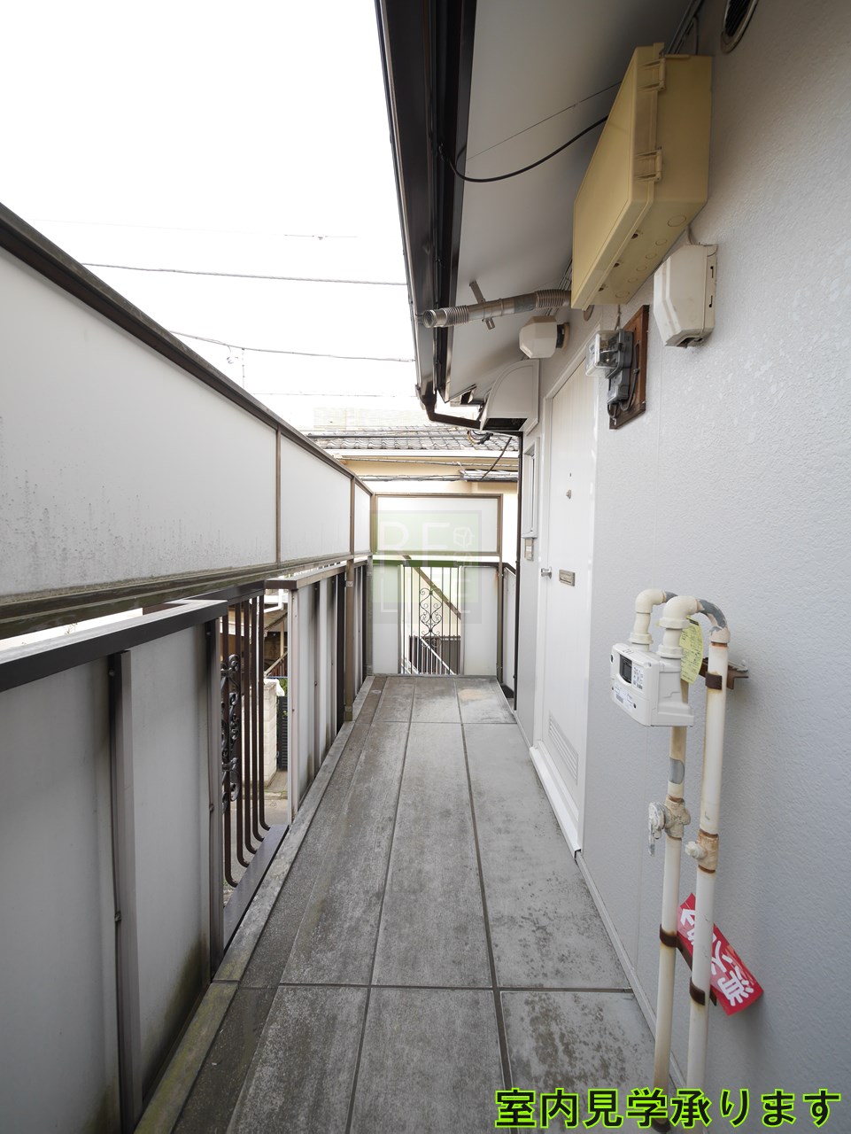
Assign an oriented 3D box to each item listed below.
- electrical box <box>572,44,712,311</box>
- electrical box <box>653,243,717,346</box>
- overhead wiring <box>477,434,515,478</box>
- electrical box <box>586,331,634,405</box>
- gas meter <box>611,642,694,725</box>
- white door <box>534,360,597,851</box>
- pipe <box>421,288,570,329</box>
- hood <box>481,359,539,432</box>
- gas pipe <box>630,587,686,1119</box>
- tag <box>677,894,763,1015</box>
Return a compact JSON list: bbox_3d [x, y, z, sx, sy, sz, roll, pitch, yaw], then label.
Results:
[{"bbox_3d":[0.520,-0.933,1.169,0.161,0.300,0.422,1,4,2],"label":"electrical box"},{"bbox_3d":[0.544,-0.570,0.972,0.095,0.174,0.083,1,4,2],"label":"electrical box"},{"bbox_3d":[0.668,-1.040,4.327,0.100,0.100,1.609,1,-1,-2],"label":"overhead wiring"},{"bbox_3d":[0.530,-0.566,1.338,0.101,0.190,0.123,1,4,2],"label":"electrical box"},{"bbox_3d":[0.421,0.205,0.855,0.080,0.130,0.178,1,4,2],"label":"gas meter"},{"bbox_3d":[0.629,0.115,2.117,0.074,1.958,0.877,1,4,2],"label":"white door"},{"bbox_3d":[0.284,-0.951,1.685,0.597,0.072,0.065,-6,3,1],"label":"pipe"},{"bbox_3d":[0.503,-1.010,2.758,0.299,0.342,0.346,1,4,2],"label":"hood"},{"bbox_3d":[0.465,0.614,0.949,0.124,1.145,0.047,1,3,2],"label":"gas pipe"},{"bbox_3d":[0.532,0.721,0.874,0.080,0.008,0.220,-42,1,4],"label":"tag"}]

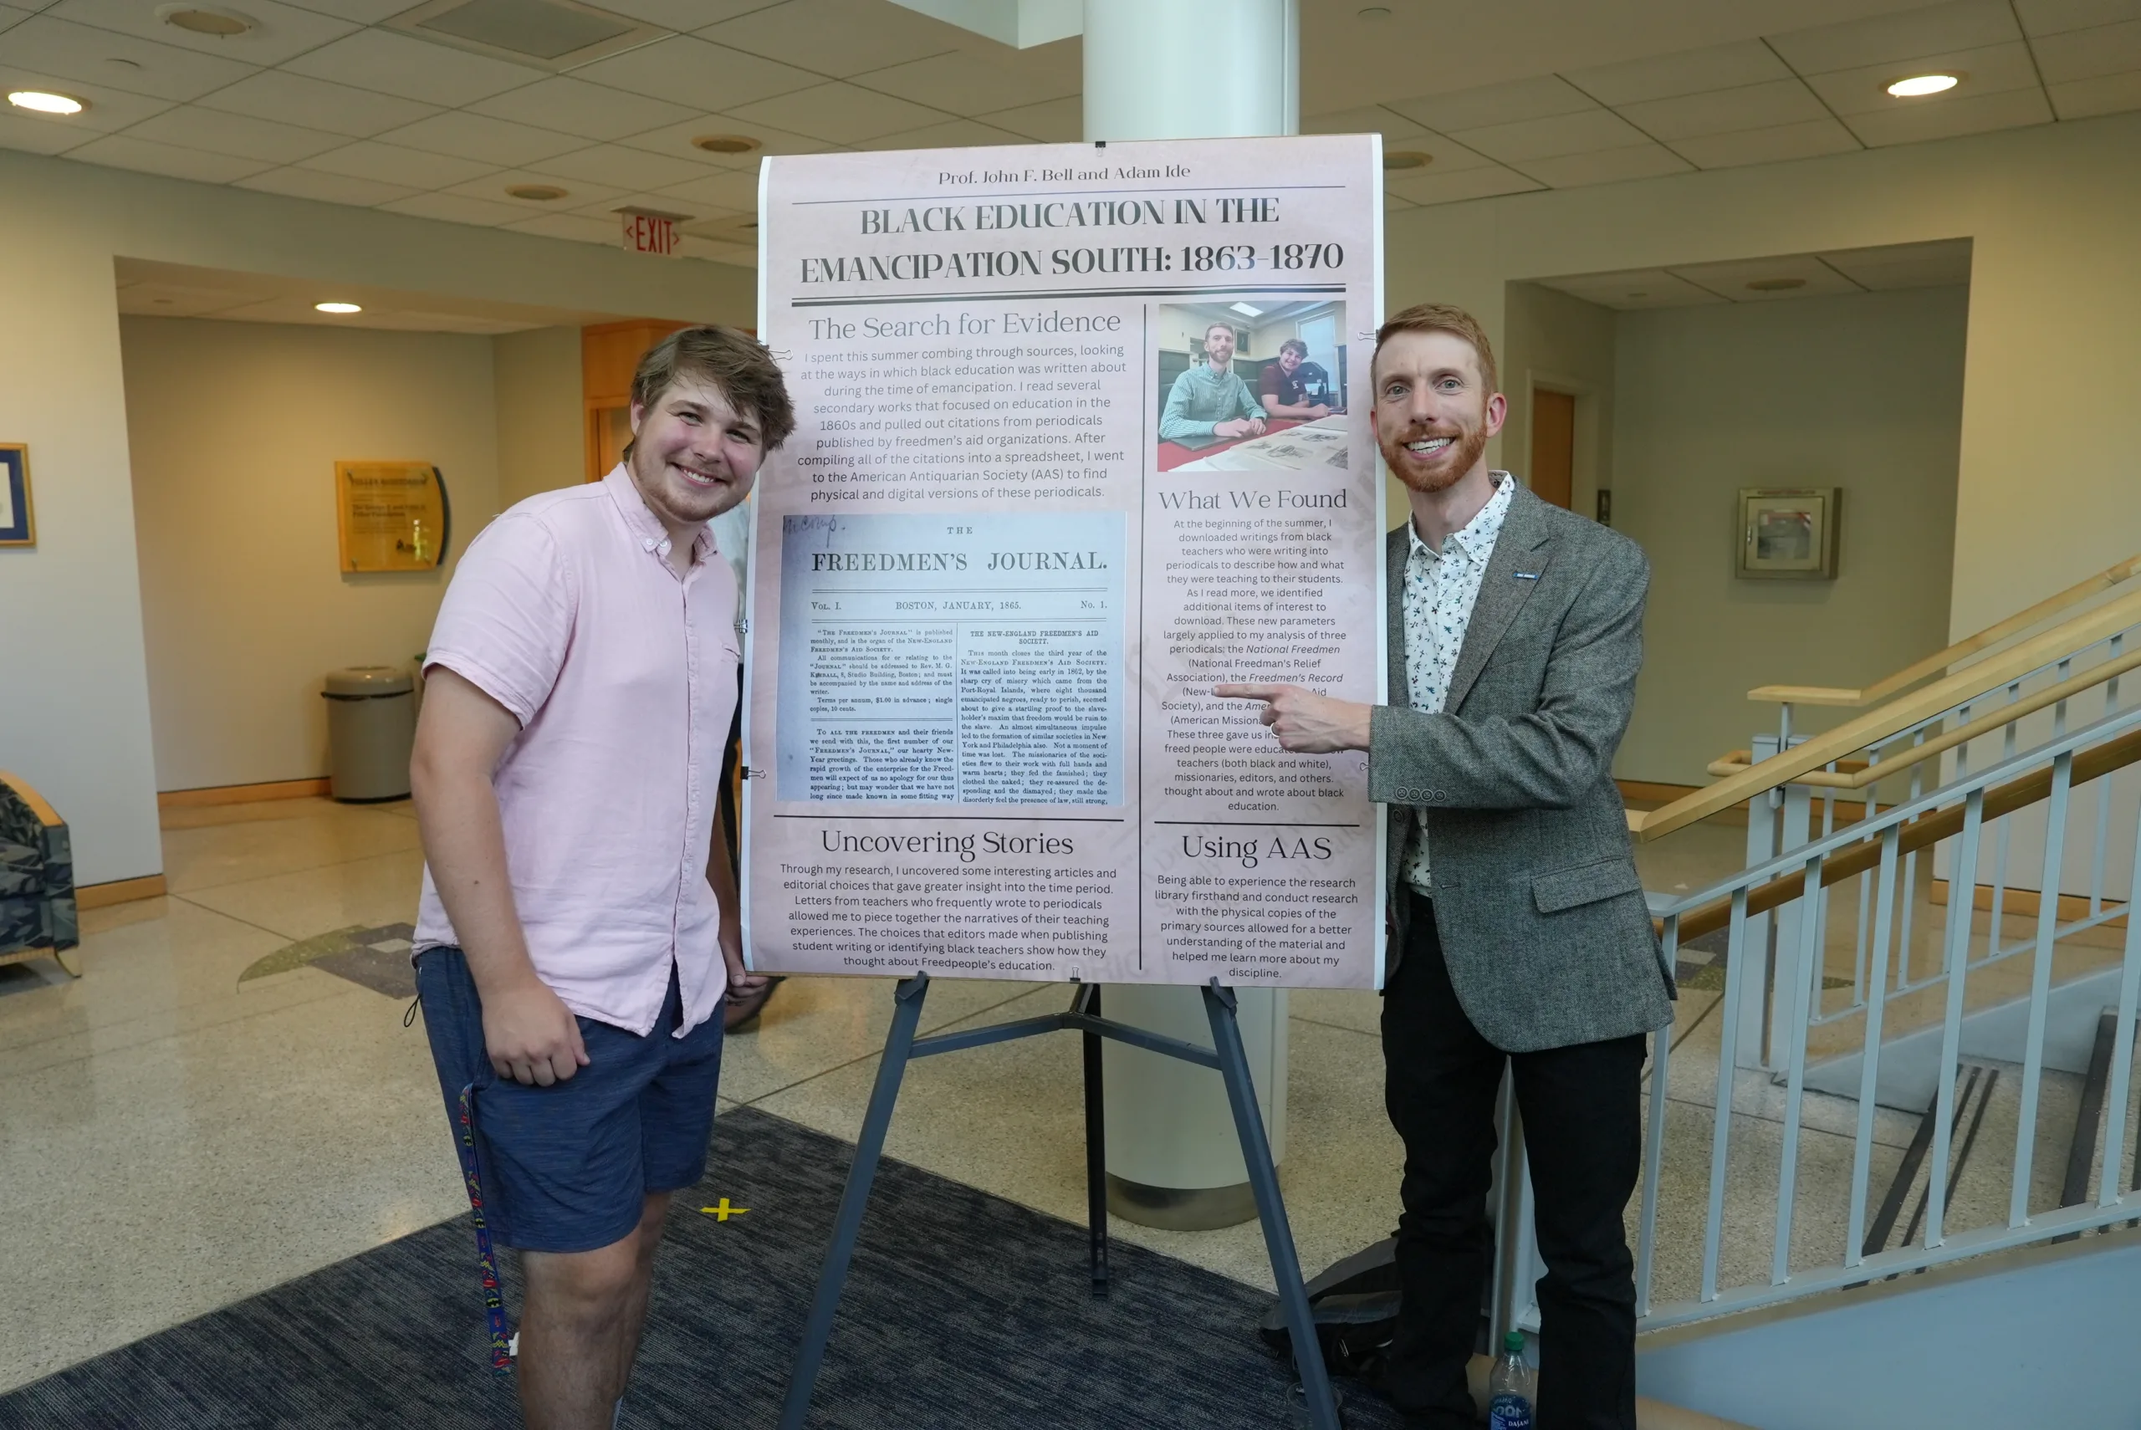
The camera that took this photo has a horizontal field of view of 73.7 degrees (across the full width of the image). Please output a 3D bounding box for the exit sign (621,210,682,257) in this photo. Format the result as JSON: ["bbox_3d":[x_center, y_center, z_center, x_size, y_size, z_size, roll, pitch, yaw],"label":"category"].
[{"bbox_3d":[-1.925,-2.222,6.600,0.050,0.185,0.330,5,10,37],"label":"exit sign"}]

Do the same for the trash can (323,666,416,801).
[{"bbox_3d":[-3.900,0.100,8.000,0.450,0.730,0.450,-4,8,-26],"label":"trash can"}]

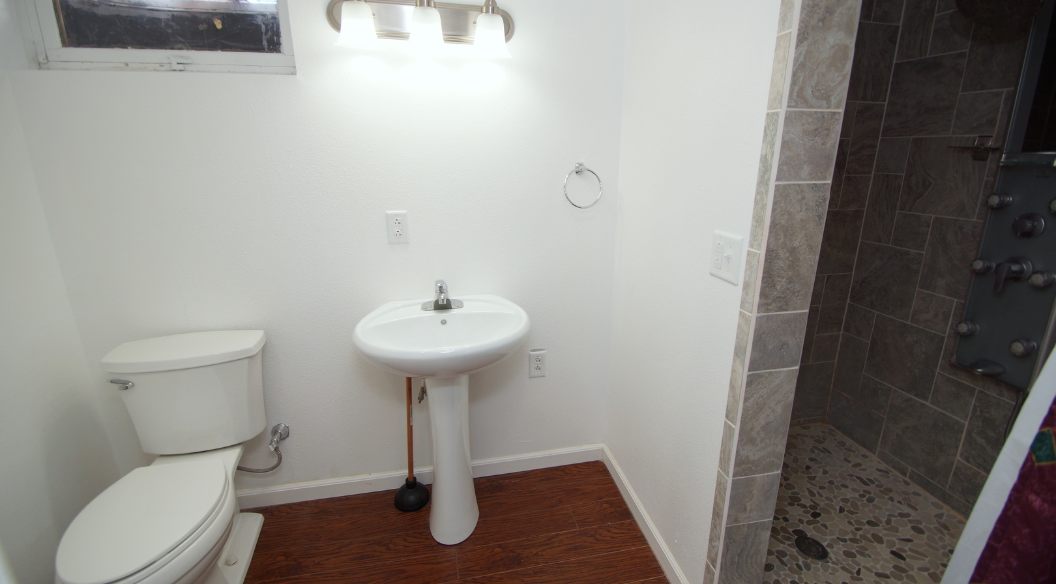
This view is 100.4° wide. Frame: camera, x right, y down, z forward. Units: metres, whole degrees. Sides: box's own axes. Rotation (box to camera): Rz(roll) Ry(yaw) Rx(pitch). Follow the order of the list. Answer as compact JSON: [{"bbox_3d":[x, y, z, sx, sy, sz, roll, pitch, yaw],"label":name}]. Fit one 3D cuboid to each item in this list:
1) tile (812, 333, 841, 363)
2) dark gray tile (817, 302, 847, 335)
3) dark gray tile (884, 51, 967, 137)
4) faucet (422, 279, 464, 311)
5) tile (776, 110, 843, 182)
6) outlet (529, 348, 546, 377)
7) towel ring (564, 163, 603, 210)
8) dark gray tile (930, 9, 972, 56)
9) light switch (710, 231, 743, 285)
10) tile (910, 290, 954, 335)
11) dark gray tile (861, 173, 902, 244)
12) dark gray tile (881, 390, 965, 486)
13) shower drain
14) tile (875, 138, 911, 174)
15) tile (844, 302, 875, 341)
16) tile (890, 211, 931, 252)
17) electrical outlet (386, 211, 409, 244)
[{"bbox_3d":[1.504,0.277,2.212,0.148,0.148,0.012,-3,15,-11],"label":"tile"},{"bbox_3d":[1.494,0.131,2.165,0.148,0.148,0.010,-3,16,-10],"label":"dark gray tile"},{"bbox_3d":[1.606,-0.784,1.792,0.012,0.300,0.300,-2,15,-8],"label":"dark gray tile"},{"bbox_3d":[-0.304,0.013,1.558,0.153,0.116,0.145,-3,16,-11],"label":"faucet"},{"bbox_3d":[0.612,-0.317,0.966,0.143,0.148,0.012,-3,15,-11],"label":"tile"},{"bbox_3d":[0.042,0.310,1.870,0.073,0.119,0.008,-3,16,-11],"label":"outlet"},{"bbox_3d":[0.218,-0.418,1.740,0.154,0.176,0.055,-3,16,-10],"label":"towel ring"},{"bbox_3d":[1.591,-0.975,1.652,0.010,0.148,0.148,-3,16,-10],"label":"dark gray tile"},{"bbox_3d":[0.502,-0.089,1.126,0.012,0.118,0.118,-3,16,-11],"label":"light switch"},{"bbox_3d":[1.635,0.081,1.782,0.010,0.148,0.148,-3,16,-10],"label":"tile"},{"bbox_3d":[1.580,-0.365,1.964,0.010,0.299,0.148,-3,16,-10],"label":"dark gray tile"},{"bbox_3d":[1.649,0.608,1.850,0.012,0.300,0.300,-2,15,-8],"label":"dark gray tile"},{"bbox_3d":[1.005,0.905,1.557,0.106,0.010,0.106,-3,16,-10],"label":"shower drain"},{"bbox_3d":[1.577,-0.584,1.903,0.010,0.148,0.148,-3,16,-10],"label":"tile"},{"bbox_3d":[1.583,0.147,2.107,0.010,0.148,0.148,-3,16,-10],"label":"tile"},{"bbox_3d":[1.617,-0.253,1.853,0.012,0.148,0.148,-2,15,-8],"label":"tile"},{"bbox_3d":[-0.499,-0.247,1.688,0.078,0.125,0.010,-3,15,-11],"label":"electrical outlet"}]

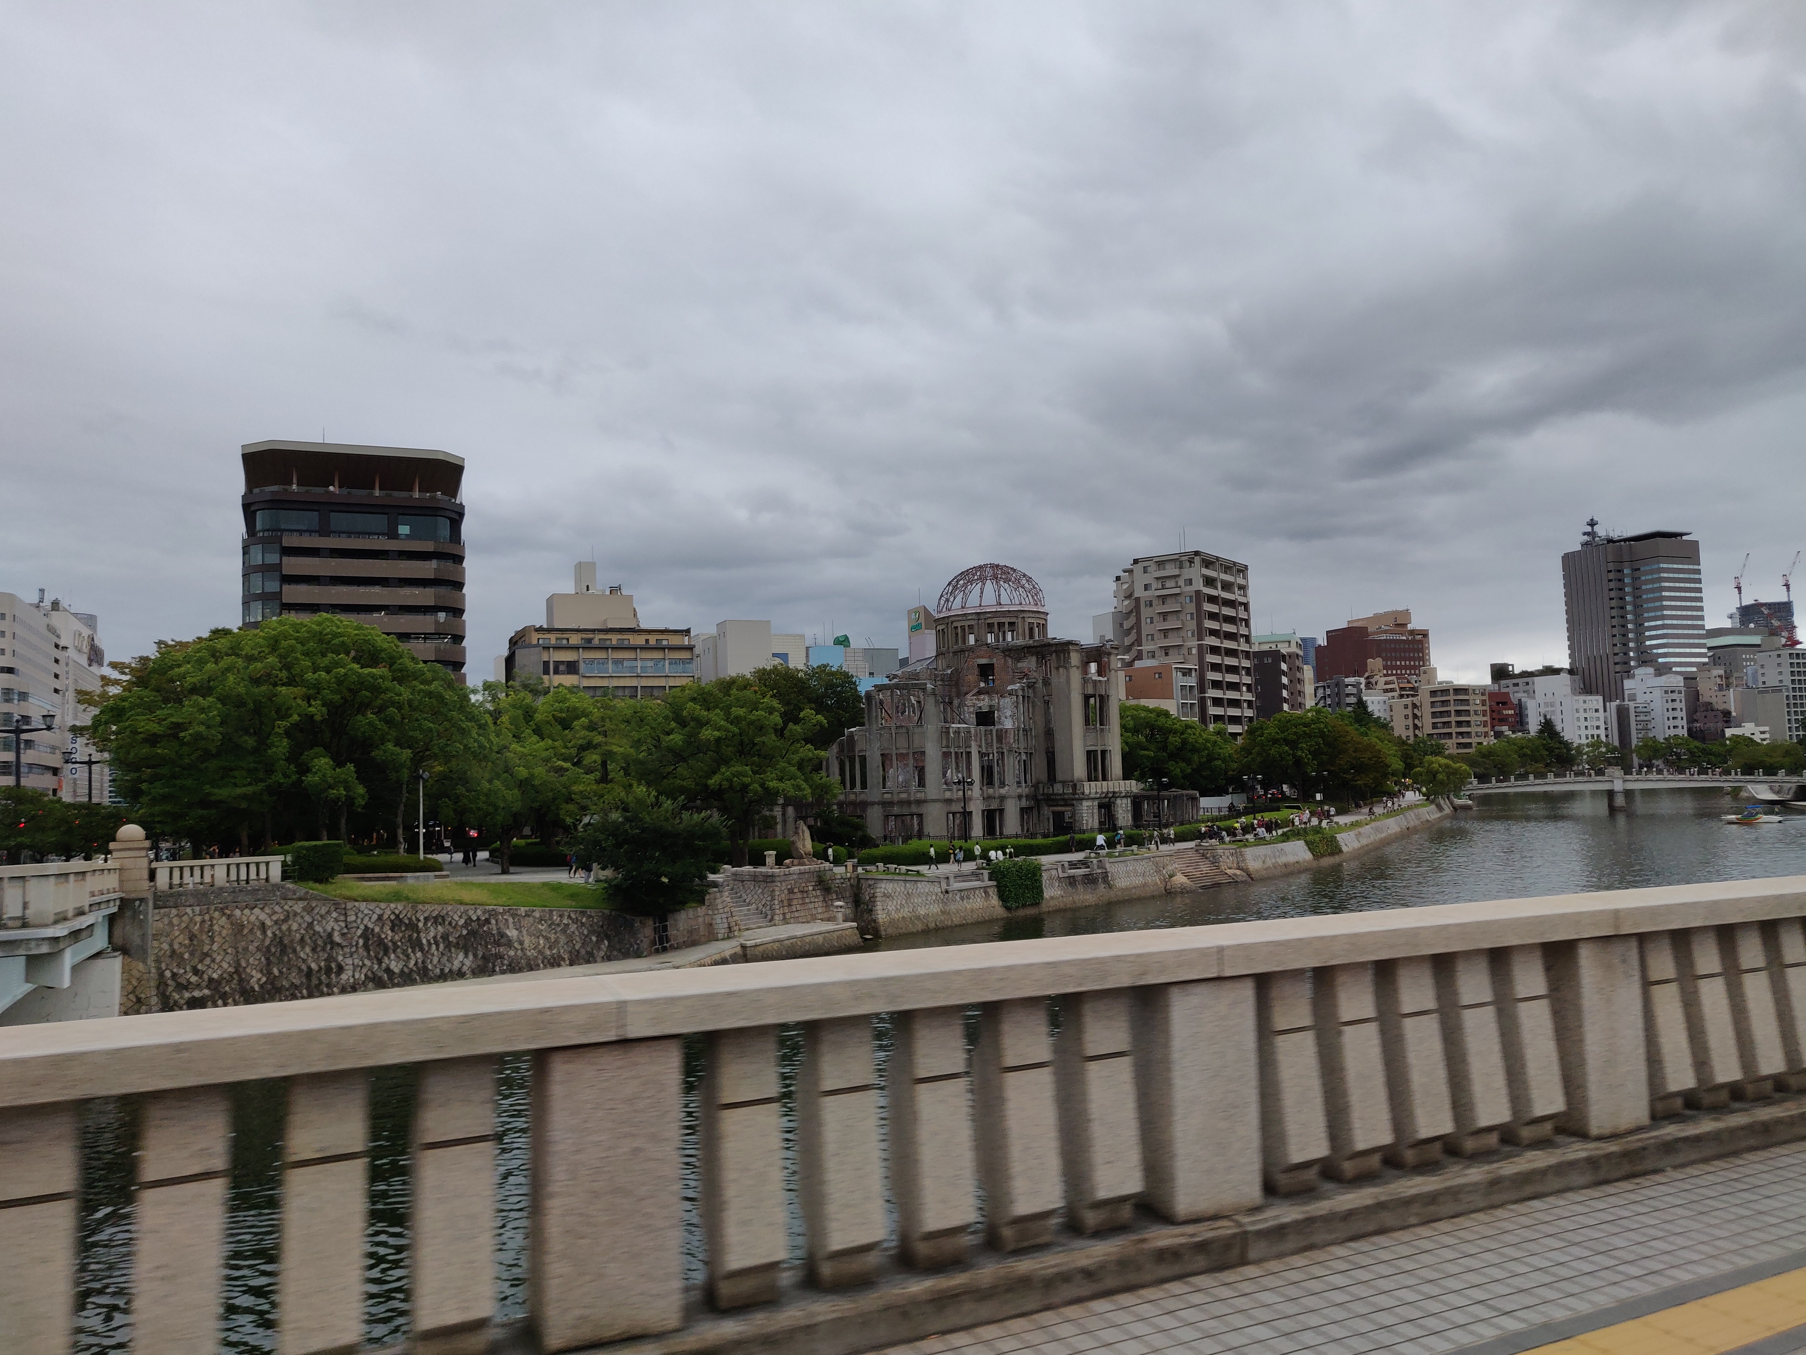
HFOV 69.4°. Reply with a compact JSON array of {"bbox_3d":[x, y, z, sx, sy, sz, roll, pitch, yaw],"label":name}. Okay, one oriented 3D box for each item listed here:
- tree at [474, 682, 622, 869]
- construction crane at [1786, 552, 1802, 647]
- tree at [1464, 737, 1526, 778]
[{"bbox_3d":[-25.418,7.163,93.033,10.300,13.300,10.000,-1,-4,-15],"label":"tree"},{"bbox_3d":[849.061,-74.008,1260.082,16.000,91.000,12.000,-2,-4,0],"label":"construction crane"},{"bbox_3d":[134.071,18.510,296.076,13.000,10.300,12.000,-4,-5,25],"label":"tree"}]

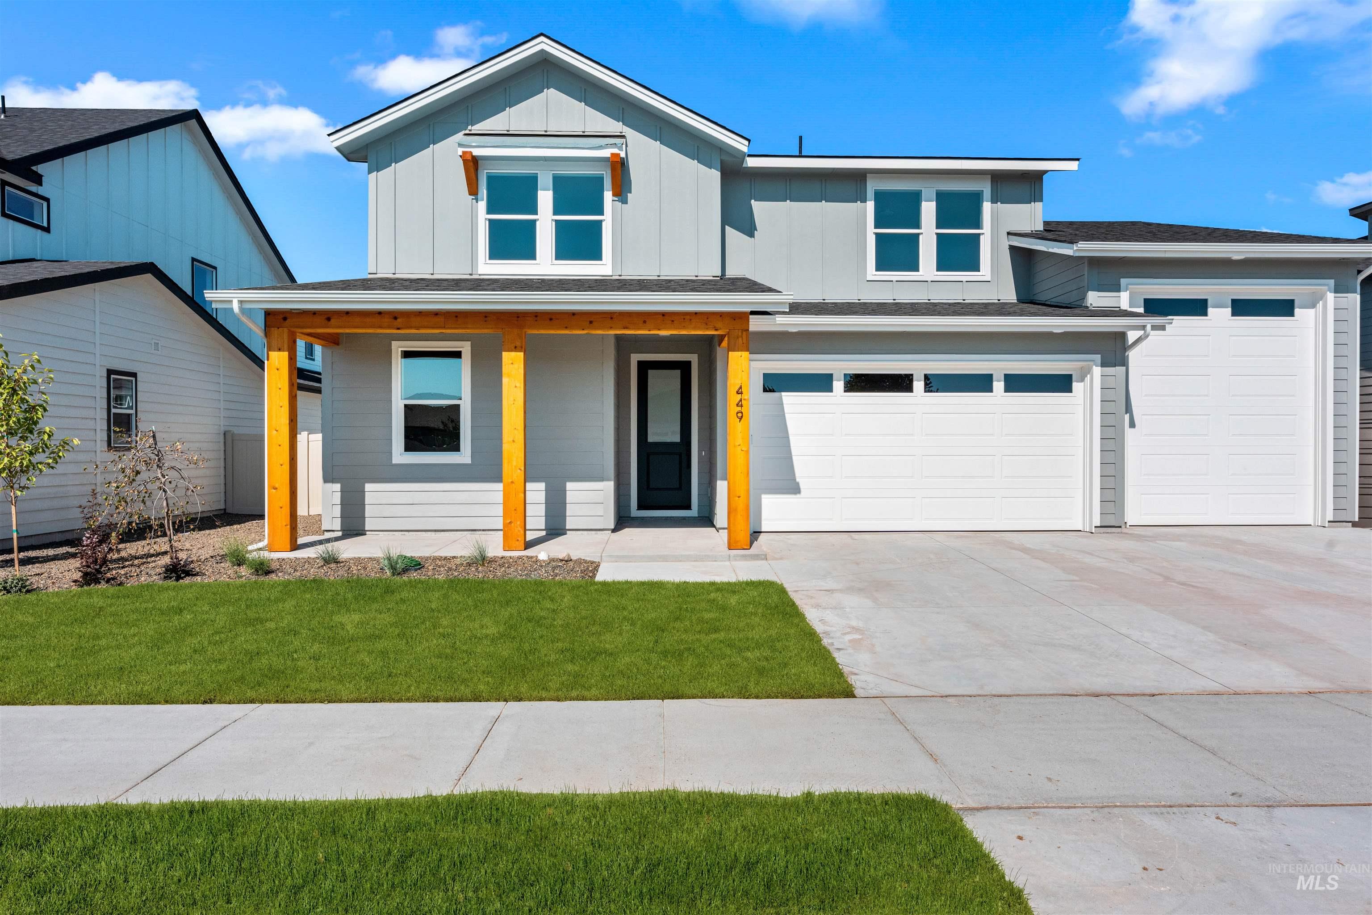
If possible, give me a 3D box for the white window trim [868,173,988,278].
[{"bbox_3d":[4.179,-3.962,13.110,2.148,1.820,0.100,0,0,-2],"label":"white window trim"}]

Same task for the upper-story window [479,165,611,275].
[{"bbox_3d":[-2.252,-3.800,12.160,2.112,1.780,0.110,0,0,-2],"label":"upper-story window"}]

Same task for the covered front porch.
[{"bbox_3d":[-2.090,-0.330,9.750,5.750,2.900,1.800,0,0,-2],"label":"covered front porch"}]

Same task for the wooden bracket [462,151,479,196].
[{"bbox_3d":[-3.378,-4.448,11.960,0.150,0.550,0.410,0,0,-2],"label":"wooden bracket"}]

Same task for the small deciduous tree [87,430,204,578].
[{"bbox_3d":[-5.740,0.460,8.150,1.100,1.580,1.050,0,0,-2],"label":"small deciduous tree"}]

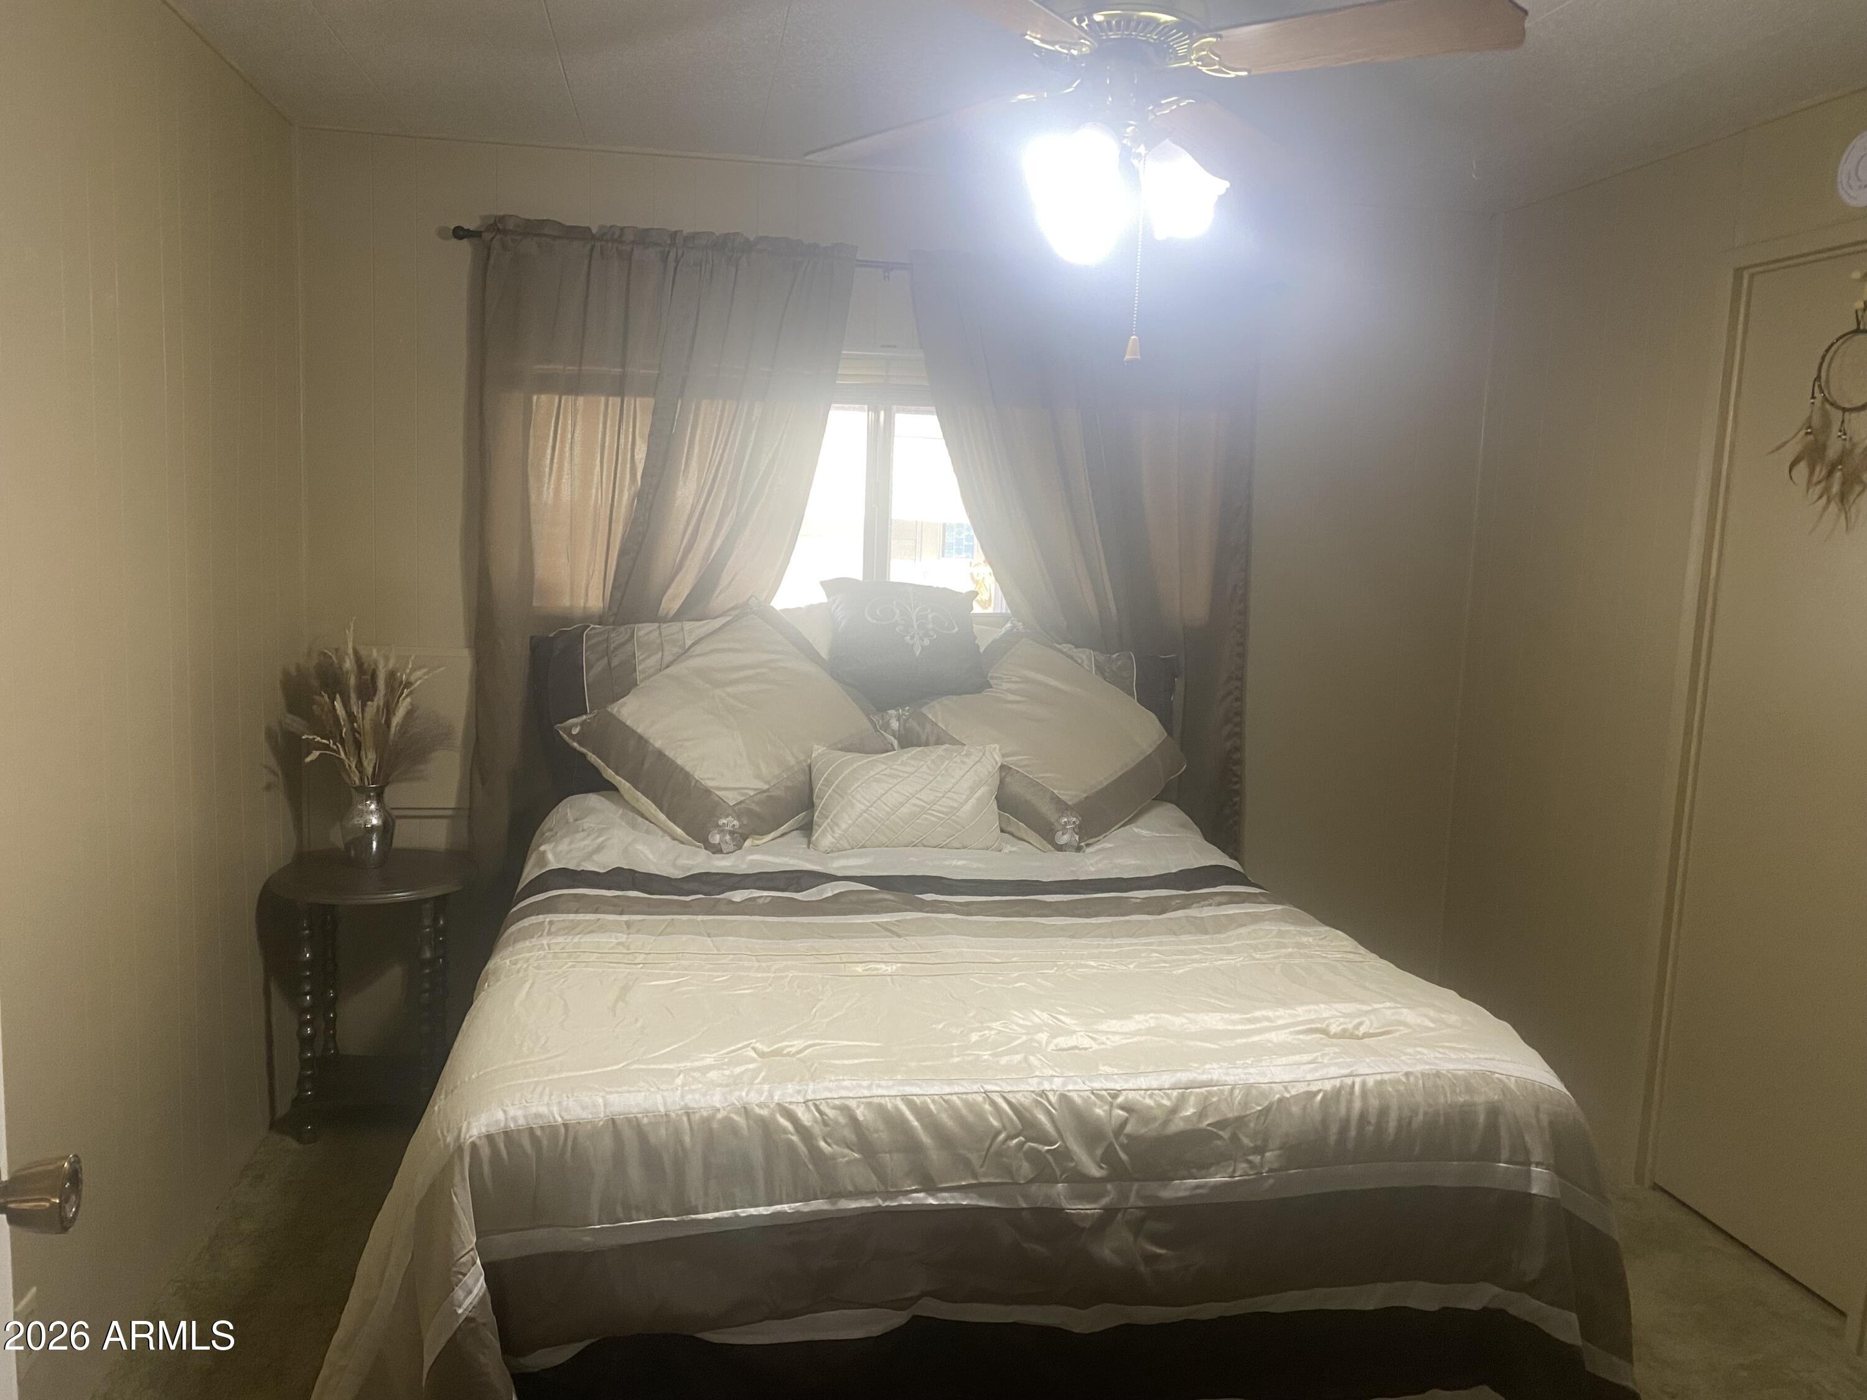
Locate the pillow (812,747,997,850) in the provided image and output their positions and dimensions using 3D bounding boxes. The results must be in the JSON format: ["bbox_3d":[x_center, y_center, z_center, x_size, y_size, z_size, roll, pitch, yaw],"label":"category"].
[{"bbox_3d":[-0.056,0.214,3.053,0.425,0.265,0.130,1,-32,-10],"label":"pillow"}]

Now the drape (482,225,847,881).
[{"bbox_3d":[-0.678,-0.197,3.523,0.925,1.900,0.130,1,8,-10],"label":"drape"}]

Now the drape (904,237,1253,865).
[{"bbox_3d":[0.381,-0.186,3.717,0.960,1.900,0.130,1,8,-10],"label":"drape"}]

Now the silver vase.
[{"bbox_3d":[-1.327,0.296,3.291,0.117,0.186,0.117,1,8,-10],"label":"silver vase"}]

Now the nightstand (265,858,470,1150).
[{"bbox_3d":[-1.301,0.687,3.272,0.434,0.582,0.434,1,8,-10],"label":"nightstand"}]

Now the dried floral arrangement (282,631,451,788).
[{"bbox_3d":[-1.306,0.021,3.256,0.340,0.385,0.290,1,8,-10],"label":"dried floral arrangement"}]

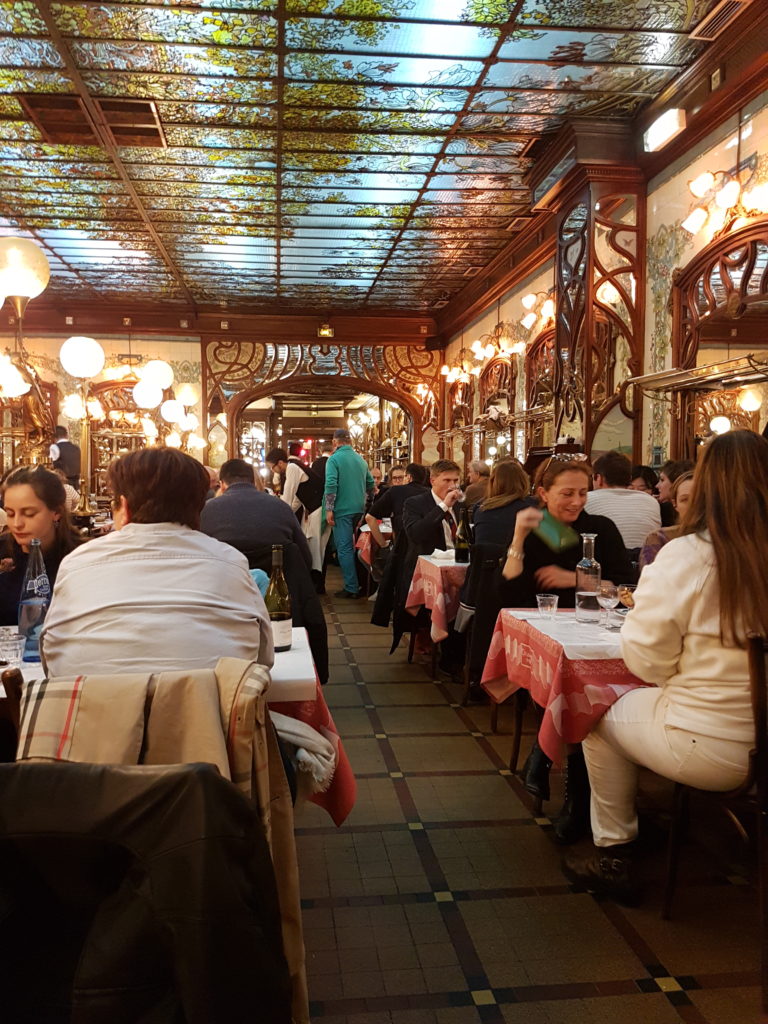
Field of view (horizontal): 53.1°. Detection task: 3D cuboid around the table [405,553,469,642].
[{"bbox_3d":[0.687,0.641,4.341,0.950,0.750,0.580,0,3,-8],"label":"table"}]

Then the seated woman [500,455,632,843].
[{"bbox_3d":[0.752,0.444,2.991,0.570,1.330,0.780,1,3,-15],"label":"seated woman"}]

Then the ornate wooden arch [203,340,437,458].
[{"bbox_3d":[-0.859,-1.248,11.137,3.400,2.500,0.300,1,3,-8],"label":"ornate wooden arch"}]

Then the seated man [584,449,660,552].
[{"bbox_3d":[1.166,0.375,4.077,0.540,1.370,0.780,1,3,-15],"label":"seated man"}]

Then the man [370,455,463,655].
[{"bbox_3d":[0.344,0.338,4.971,0.600,1.320,0.780,0,3,-27],"label":"man"}]

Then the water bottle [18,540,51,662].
[{"bbox_3d":[-0.939,0.233,2.070,0.086,0.317,0.086,0,3,-8],"label":"water bottle"}]

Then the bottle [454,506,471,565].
[{"bbox_3d":[0.429,0.126,4.190,0.083,0.295,0.083,0,3,-8],"label":"bottle"}]

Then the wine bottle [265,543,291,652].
[{"bbox_3d":[-0.288,0.230,2.099,0.080,0.298,0.080,1,3,-8],"label":"wine bottle"}]

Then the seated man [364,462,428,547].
[{"bbox_3d":[0.092,0.277,6.045,0.580,1.310,0.800,1,3,-14],"label":"seated man"}]

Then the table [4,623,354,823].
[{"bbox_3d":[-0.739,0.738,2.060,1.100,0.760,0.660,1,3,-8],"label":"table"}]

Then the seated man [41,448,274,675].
[{"bbox_3d":[-0.521,0.501,1.834,0.510,1.310,0.760,-1,3,-12],"label":"seated man"}]

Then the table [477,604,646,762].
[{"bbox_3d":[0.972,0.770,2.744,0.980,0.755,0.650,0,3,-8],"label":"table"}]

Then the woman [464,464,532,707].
[{"bbox_3d":[0.607,0.382,3.970,0.480,1.310,0.760,0,3,-6],"label":"woman"}]

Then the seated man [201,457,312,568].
[{"bbox_3d":[-0.677,0.383,3.748,0.600,1.300,0.800,1,3,-8],"label":"seated man"}]

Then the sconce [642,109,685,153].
[{"bbox_3d":[1.757,-2.378,4.800,0.090,0.110,0.330,0,3,-8],"label":"sconce"}]

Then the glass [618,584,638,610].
[{"bbox_3d":[0.787,0.308,2.460,0.076,0.130,0.076,0,3,-8],"label":"glass"}]

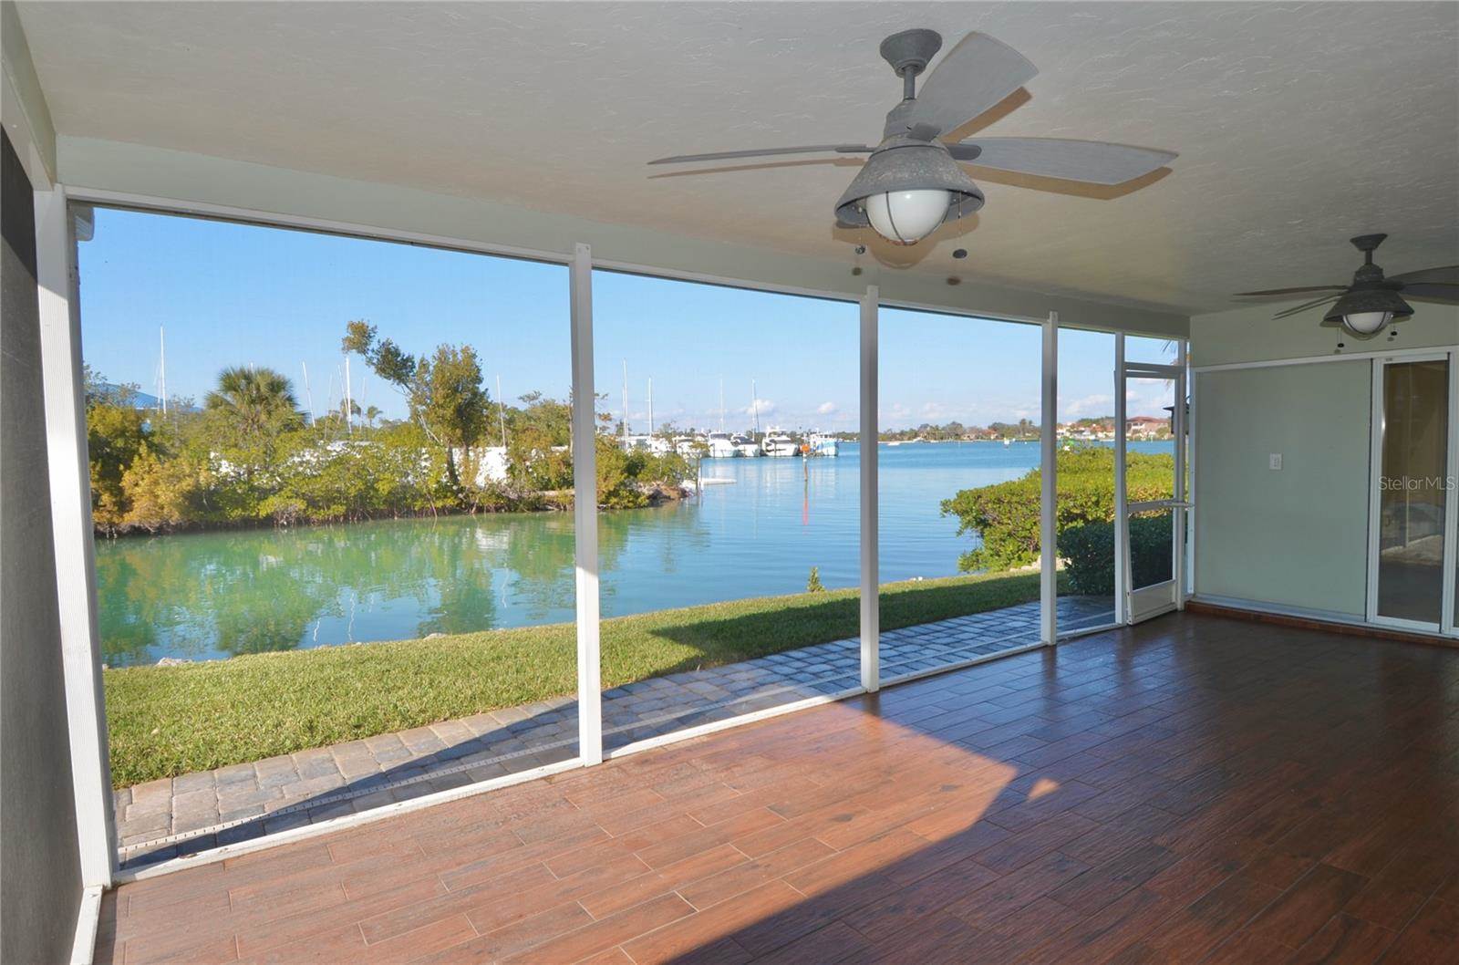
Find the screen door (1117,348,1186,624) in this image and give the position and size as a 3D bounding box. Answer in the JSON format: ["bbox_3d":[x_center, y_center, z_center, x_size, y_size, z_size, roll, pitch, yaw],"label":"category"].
[{"bbox_3d":[3.540,0.104,6.096,0.930,2.075,0.070,-3,4,-32],"label":"screen door"}]

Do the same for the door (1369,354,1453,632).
[{"bbox_3d":[4.938,0.078,5.304,0.070,2.006,0.460,-3,4,-37],"label":"door"}]

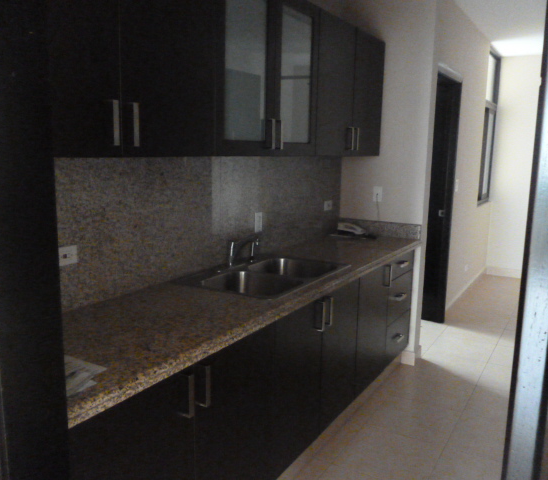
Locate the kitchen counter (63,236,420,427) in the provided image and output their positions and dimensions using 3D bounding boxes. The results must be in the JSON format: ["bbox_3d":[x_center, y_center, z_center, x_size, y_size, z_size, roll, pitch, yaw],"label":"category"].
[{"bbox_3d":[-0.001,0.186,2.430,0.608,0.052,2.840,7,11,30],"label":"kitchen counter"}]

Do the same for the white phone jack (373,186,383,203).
[{"bbox_3d":[0.717,-0.317,3.582,0.073,0.115,0.015,7,11,30],"label":"white phone jack"}]

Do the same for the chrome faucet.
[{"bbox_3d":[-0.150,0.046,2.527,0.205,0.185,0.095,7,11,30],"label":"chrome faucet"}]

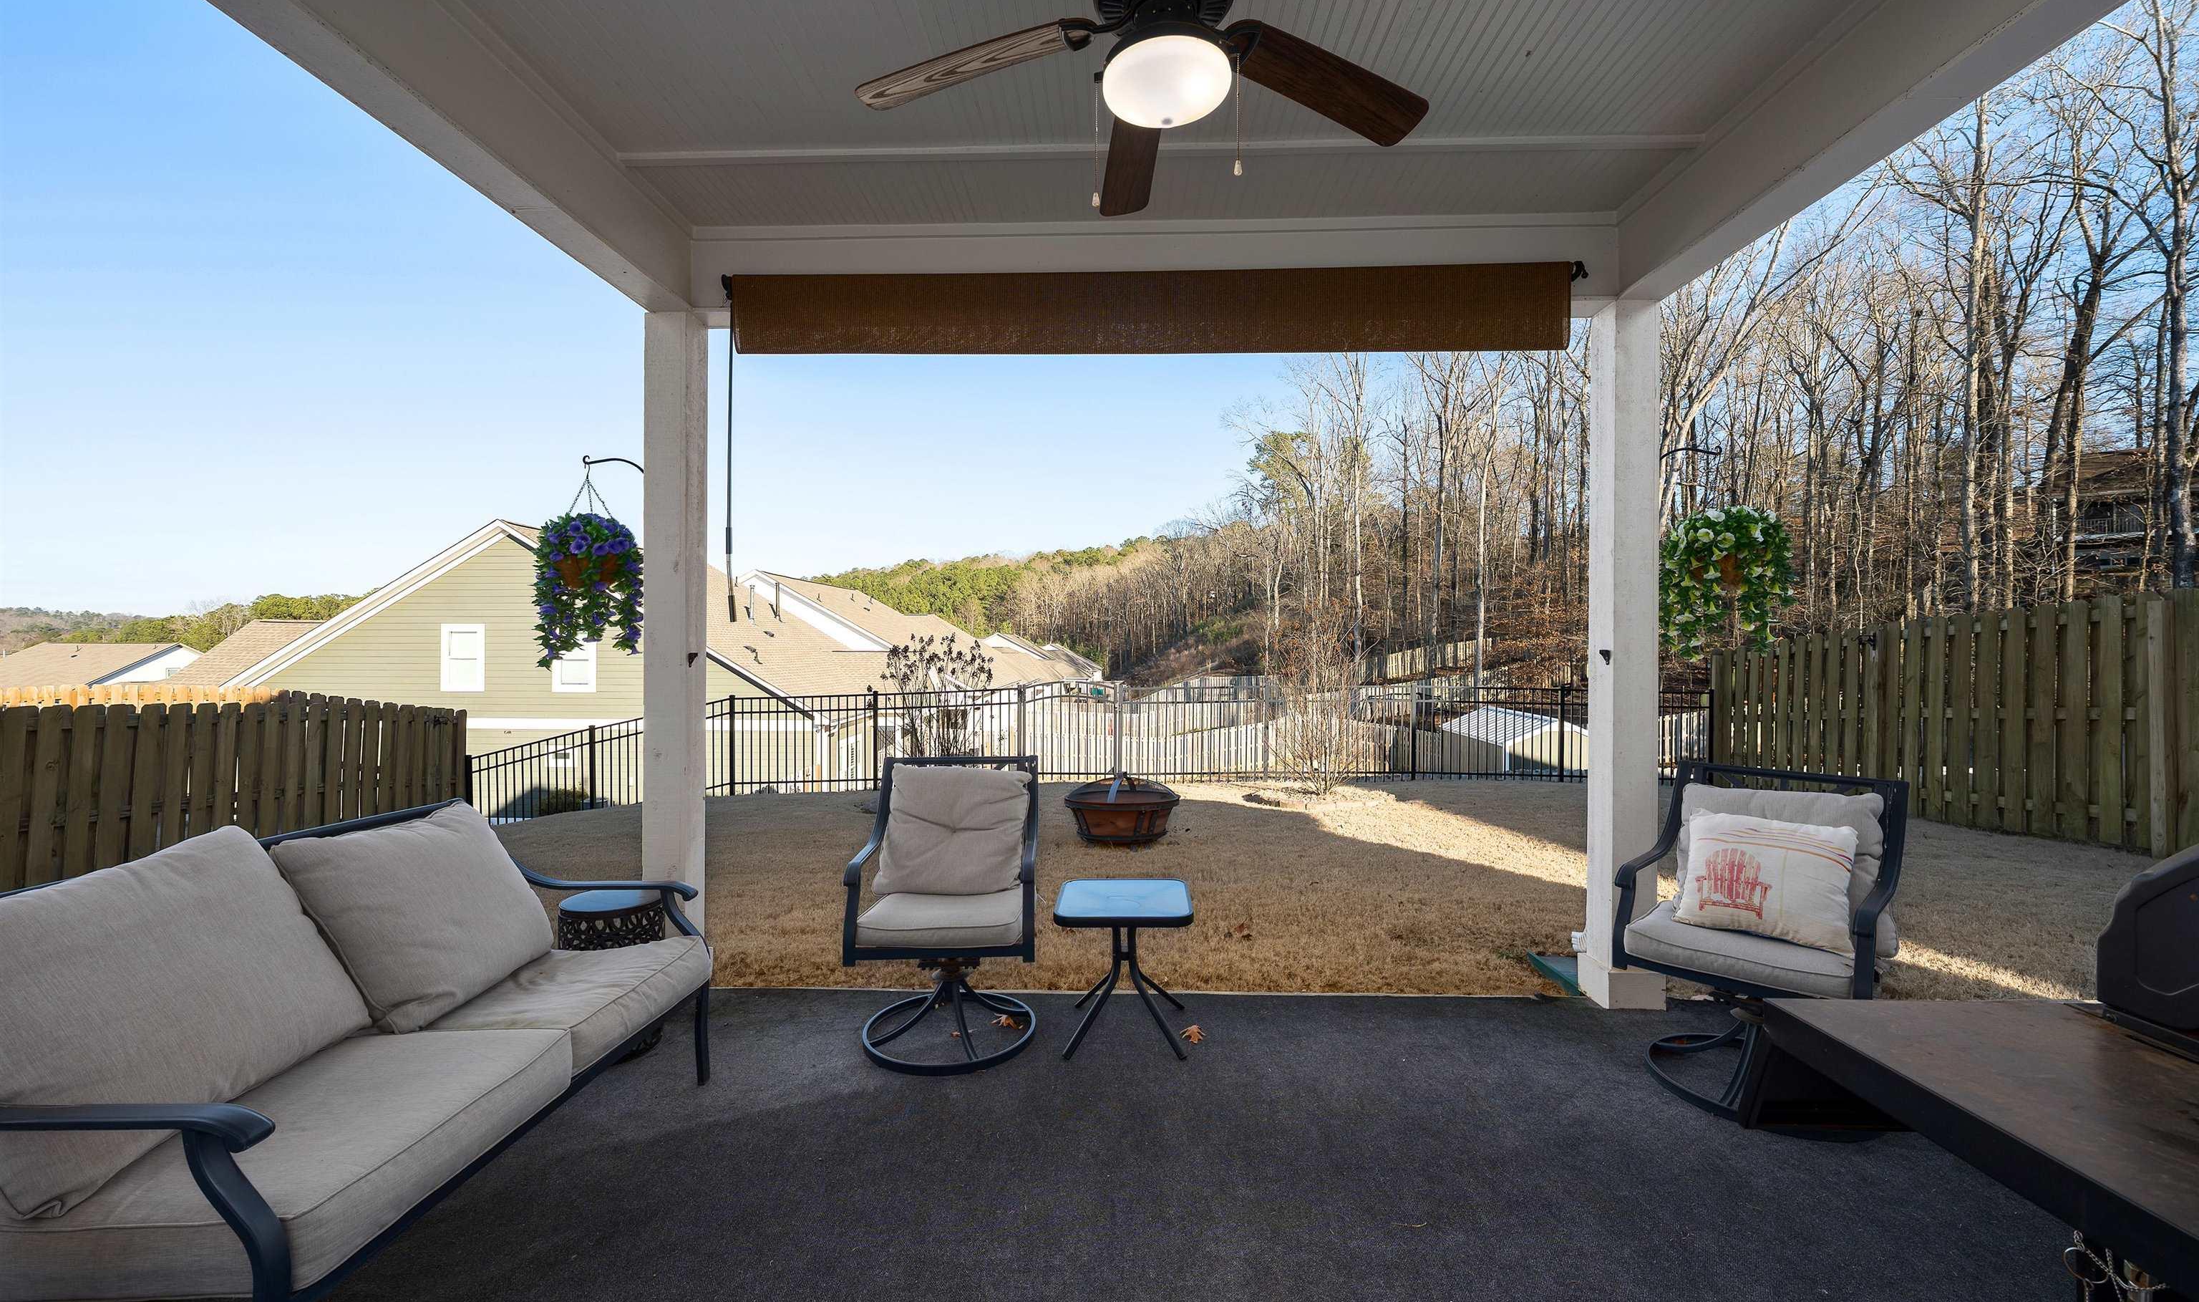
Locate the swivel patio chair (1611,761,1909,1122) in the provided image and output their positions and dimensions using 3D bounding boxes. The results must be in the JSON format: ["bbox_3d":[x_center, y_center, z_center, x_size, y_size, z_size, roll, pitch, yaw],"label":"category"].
[{"bbox_3d":[1.971,0.845,2.551,0.596,0.904,0.593,0,0,-40],"label":"swivel patio chair"}]

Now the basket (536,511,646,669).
[{"bbox_3d":[-1.964,-0.246,3.285,0.385,0.610,0.385,0,0,2],"label":"basket"}]

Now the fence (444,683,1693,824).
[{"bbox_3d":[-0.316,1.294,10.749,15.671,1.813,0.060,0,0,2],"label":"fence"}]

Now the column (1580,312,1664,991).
[{"bbox_3d":[1.941,0.014,3.168,0.200,2.557,0.200,0,0,2],"label":"column"}]

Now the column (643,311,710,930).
[{"bbox_3d":[-1.614,0.010,3.282,0.195,2.557,0.195,0,0,2],"label":"column"}]

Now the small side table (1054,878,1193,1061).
[{"bbox_3d":[0.084,1.065,2.900,0.448,0.456,0.448,0,0,2],"label":"small side table"}]

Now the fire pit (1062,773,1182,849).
[{"bbox_3d":[0.160,1.079,5.904,0.795,0.450,0.795,0,0,2],"label":"fire pit"}]

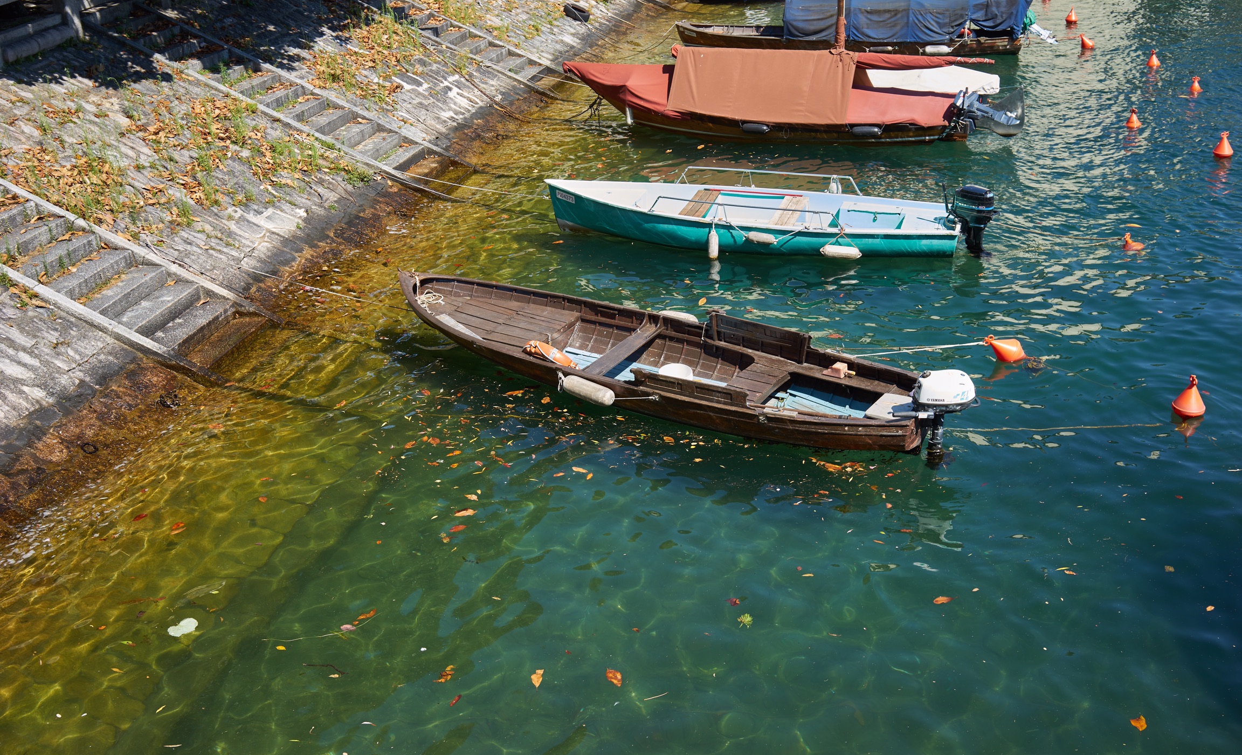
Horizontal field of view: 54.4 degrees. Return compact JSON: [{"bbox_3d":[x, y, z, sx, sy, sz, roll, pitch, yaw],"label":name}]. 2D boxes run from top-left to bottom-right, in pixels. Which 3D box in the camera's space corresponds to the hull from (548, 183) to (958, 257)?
[{"bbox_3d":[1.550,-2.031,14.969,5.037,0.780,1.420,3,28,9],"label":"hull"}]

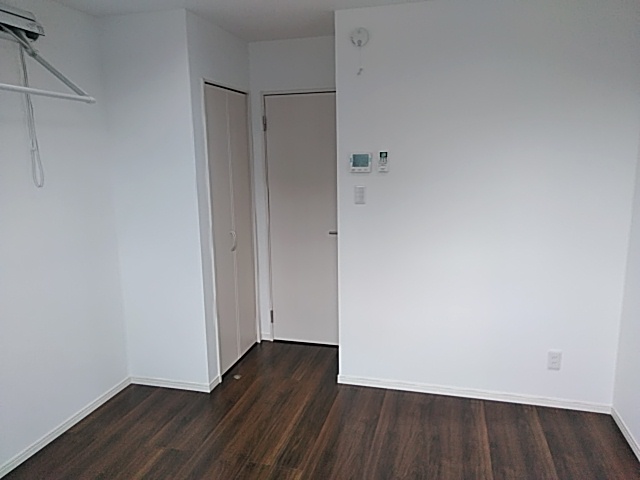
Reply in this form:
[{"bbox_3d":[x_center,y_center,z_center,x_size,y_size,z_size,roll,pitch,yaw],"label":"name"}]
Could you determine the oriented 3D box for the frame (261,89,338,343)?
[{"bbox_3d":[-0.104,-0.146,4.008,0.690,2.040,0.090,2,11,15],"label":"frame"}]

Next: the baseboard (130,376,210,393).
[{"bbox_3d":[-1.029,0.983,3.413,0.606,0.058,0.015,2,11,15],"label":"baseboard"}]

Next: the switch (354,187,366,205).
[{"bbox_3d":[0.254,-0.281,3.164,0.071,0.117,0.012,2,11,15],"label":"switch"}]

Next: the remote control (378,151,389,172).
[{"bbox_3d":[0.392,-0.482,3.080,0.054,0.130,0.025,2,11,15],"label":"remote control"}]

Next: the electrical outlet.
[{"bbox_3d":[1.420,0.733,3.018,0.073,0.120,0.012,2,11,15],"label":"electrical outlet"}]

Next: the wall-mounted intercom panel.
[{"bbox_3d":[0.254,-0.480,3.120,0.128,0.120,0.025,2,11,15],"label":"wall-mounted intercom panel"}]

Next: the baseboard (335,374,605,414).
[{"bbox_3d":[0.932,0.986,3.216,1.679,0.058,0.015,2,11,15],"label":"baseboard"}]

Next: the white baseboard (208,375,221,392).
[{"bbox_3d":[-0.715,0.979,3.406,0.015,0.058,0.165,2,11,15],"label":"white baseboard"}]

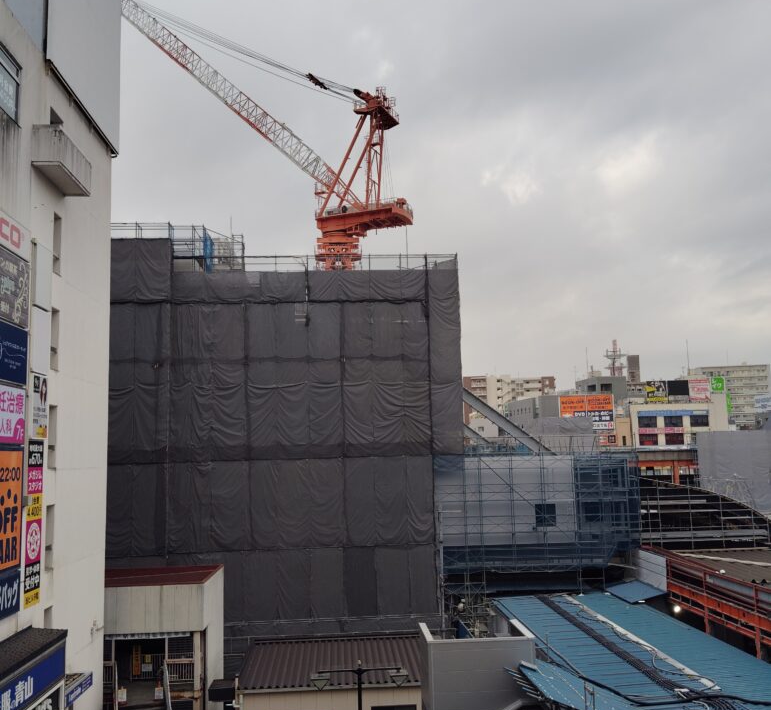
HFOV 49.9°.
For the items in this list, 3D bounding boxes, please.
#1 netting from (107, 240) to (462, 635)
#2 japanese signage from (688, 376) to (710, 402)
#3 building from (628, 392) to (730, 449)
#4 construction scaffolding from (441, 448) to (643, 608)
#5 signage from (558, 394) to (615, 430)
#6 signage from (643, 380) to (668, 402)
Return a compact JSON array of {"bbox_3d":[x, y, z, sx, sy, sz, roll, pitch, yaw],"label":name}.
[{"bbox_3d":[-7.898,7.361,57.186,22.500,26.700,22.000,-1,-7,-7],"label":"netting"},{"bbox_3d":[56.859,6.157,150.206,4.000,4.400,0.500,0,-7,-8],"label":"japanese signage"},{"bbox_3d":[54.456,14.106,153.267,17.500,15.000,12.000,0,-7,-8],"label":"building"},{"bbox_3d":[8.763,9.944,47.820,11.400,8.400,3.200,-1,-7,-7],"label":"construction scaffolding"},{"bbox_3d":[33.862,9.855,139.744,9.200,6.000,0.500,-1,-7,-5],"label":"signage"},{"bbox_3d":[49.062,6.608,150.173,4.400,3.900,0.500,0,-7,-8],"label":"signage"}]

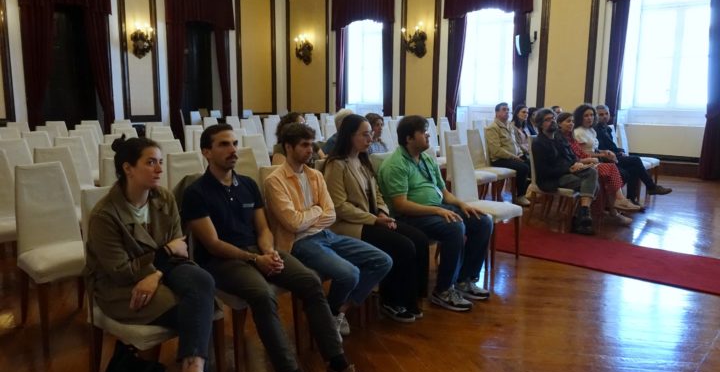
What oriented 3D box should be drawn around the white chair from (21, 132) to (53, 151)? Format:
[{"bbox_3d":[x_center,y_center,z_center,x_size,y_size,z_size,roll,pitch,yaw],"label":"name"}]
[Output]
[{"bbox_3d":[-3.477,-0.080,6.010,0.528,1.015,0.467,9,12,40],"label":"white chair"}]

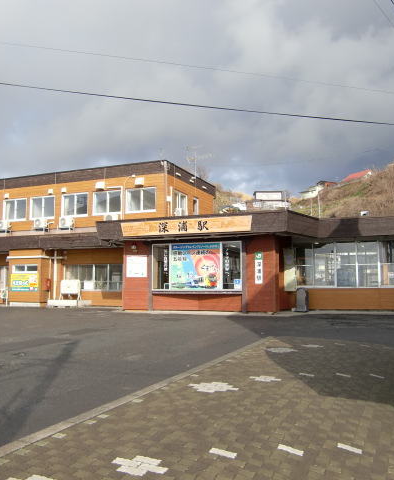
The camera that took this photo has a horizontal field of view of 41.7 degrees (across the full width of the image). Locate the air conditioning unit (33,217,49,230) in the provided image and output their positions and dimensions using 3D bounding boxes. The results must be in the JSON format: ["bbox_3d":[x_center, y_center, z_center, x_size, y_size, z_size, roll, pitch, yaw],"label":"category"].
[{"bbox_3d":[-7.979,-0.825,26.514,0.770,0.540,0.290,-2,-6,24],"label":"air conditioning unit"}]

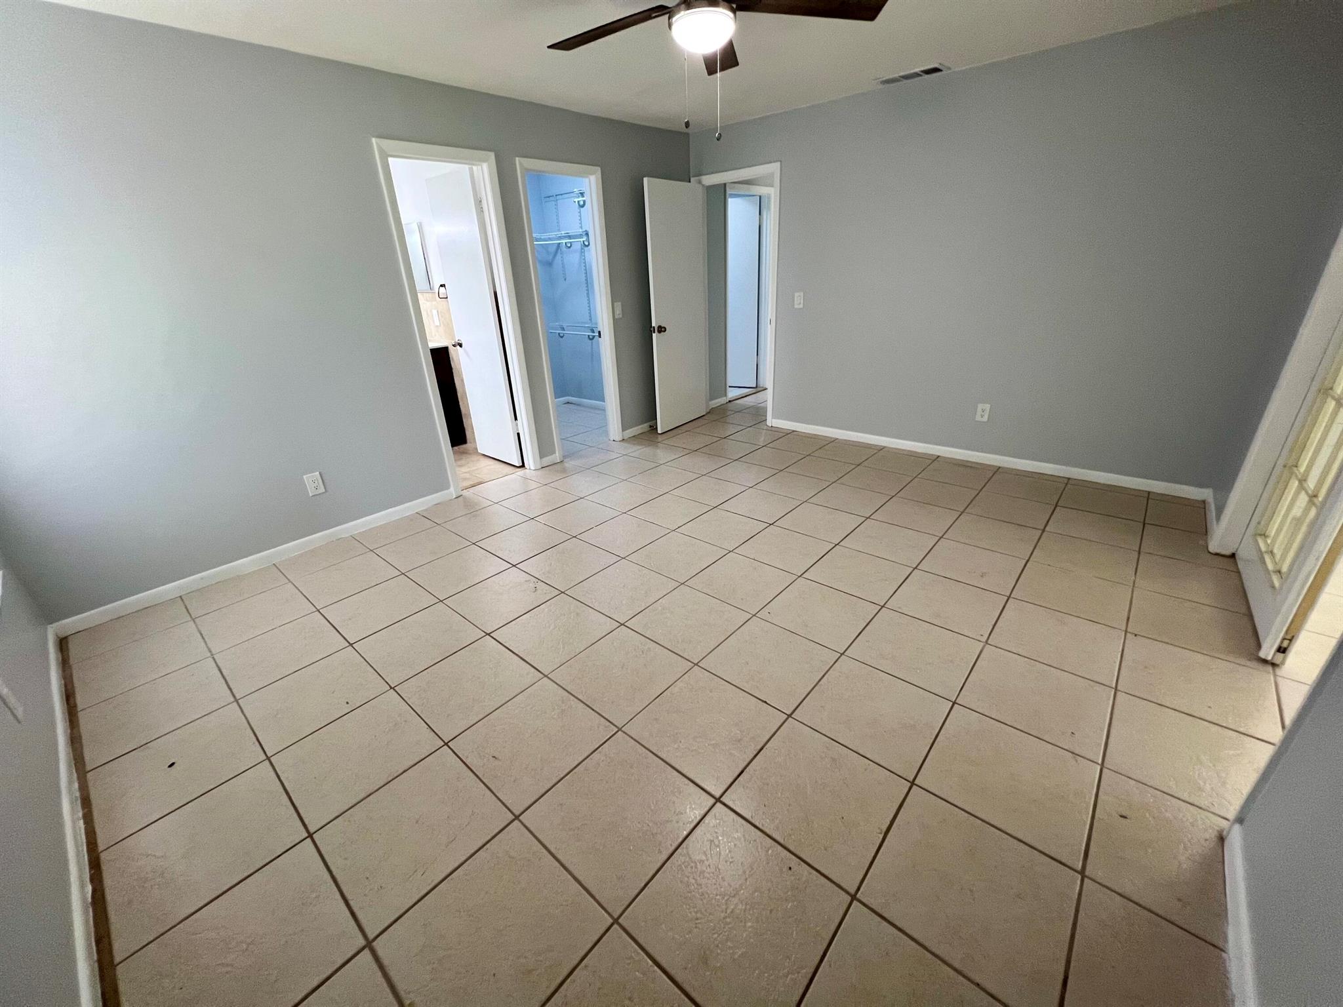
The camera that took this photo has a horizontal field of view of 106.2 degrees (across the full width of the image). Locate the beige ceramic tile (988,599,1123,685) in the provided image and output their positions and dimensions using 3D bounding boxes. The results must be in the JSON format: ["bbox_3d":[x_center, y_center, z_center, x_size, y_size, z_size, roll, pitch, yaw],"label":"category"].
[{"bbox_3d":[1.540,0.543,2.020,0.406,0.010,0.406,18,31,38],"label":"beige ceramic tile"}]

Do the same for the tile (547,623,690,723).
[{"bbox_3d":[-0.195,0.663,1.983,0.395,0.012,0.395,19,33,37],"label":"tile"}]

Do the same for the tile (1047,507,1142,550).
[{"bbox_3d":[2.405,0.138,2.869,0.400,0.010,0.400,17,31,38],"label":"tile"}]

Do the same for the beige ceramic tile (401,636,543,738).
[{"bbox_3d":[-0.780,0.701,1.961,0.395,0.012,0.395,19,33,37],"label":"beige ceramic tile"}]

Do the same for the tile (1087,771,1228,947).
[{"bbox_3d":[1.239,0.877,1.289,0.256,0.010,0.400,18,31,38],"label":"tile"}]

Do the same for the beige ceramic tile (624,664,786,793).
[{"bbox_3d":[0.113,0.729,1.668,0.393,0.010,0.393,17,31,38],"label":"beige ceramic tile"}]

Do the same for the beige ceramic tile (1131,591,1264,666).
[{"bbox_3d":[2.190,0.521,2.111,0.408,0.012,0.415,18,32,38],"label":"beige ceramic tile"}]

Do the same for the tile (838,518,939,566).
[{"bbox_3d":[1.225,0.214,2.823,0.400,0.010,0.400,17,31,38],"label":"tile"}]

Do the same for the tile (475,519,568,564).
[{"bbox_3d":[-0.861,0.221,2.950,0.393,0.010,0.393,17,31,38],"label":"tile"}]

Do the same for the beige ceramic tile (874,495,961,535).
[{"bbox_3d":[1.493,0.079,3.084,0.406,0.010,0.406,18,31,38],"label":"beige ceramic tile"}]

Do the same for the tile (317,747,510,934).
[{"bbox_3d":[-0.743,0.943,1.466,0.407,0.012,0.400,18,31,38],"label":"tile"}]

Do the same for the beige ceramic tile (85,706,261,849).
[{"bbox_3d":[-1.611,0.859,1.650,0.400,0.010,0.390,17,31,38],"label":"beige ceramic tile"}]

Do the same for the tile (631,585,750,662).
[{"bbox_3d":[0.078,0.529,2.263,0.398,0.010,0.398,17,31,38],"label":"tile"}]

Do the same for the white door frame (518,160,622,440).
[{"bbox_3d":[-0.755,-1.418,3.960,0.120,2.090,0.662,20,33,39],"label":"white door frame"}]

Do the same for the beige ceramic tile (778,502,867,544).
[{"bbox_3d":[0.905,0.113,3.067,0.406,0.010,0.406,18,31,38],"label":"beige ceramic tile"}]

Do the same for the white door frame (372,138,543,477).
[{"bbox_3d":[-1.374,-1.120,3.384,0.120,2.100,0.716,21,34,40],"label":"white door frame"}]

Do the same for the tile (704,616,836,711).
[{"bbox_3d":[0.392,0.628,2.014,0.398,0.010,0.398,17,31,38],"label":"tile"}]

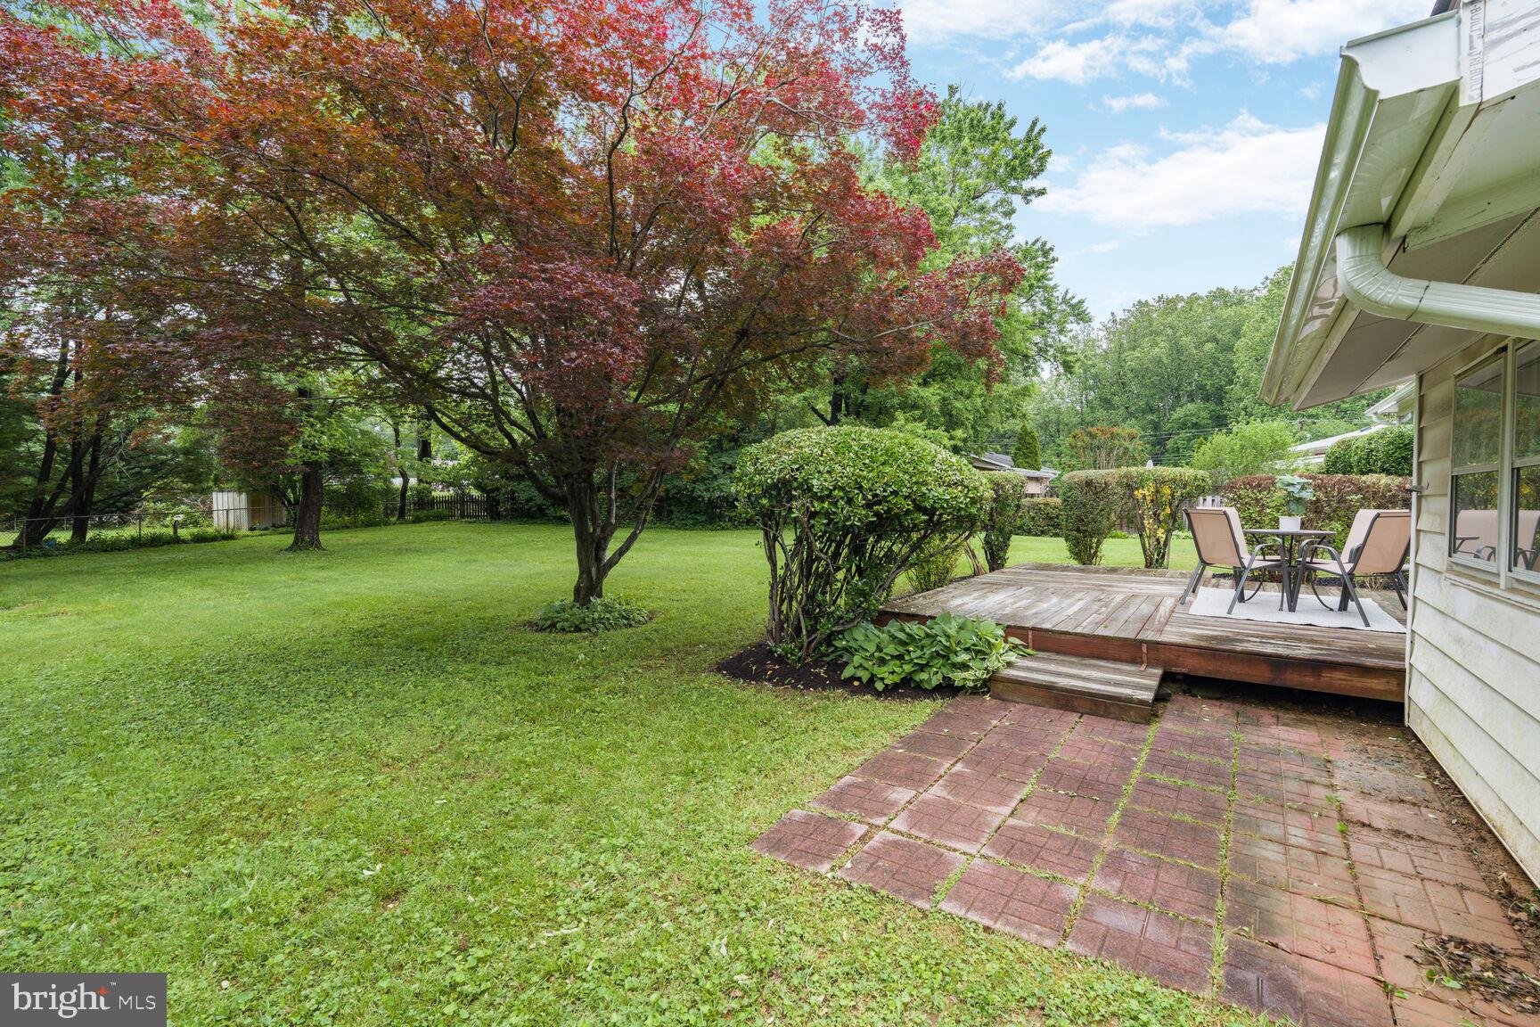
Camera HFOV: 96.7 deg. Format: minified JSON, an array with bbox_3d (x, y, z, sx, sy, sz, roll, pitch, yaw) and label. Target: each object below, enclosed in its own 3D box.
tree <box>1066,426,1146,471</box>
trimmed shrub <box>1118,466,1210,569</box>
[{"bbox_3d":[12.241,-1.165,25.000,2.700,3.980,2.700,1,2,36],"label":"tree"},{"bbox_3d":[6.156,0.241,10.697,1.220,1.900,1.050,1,1,34],"label":"trimmed shrub"}]

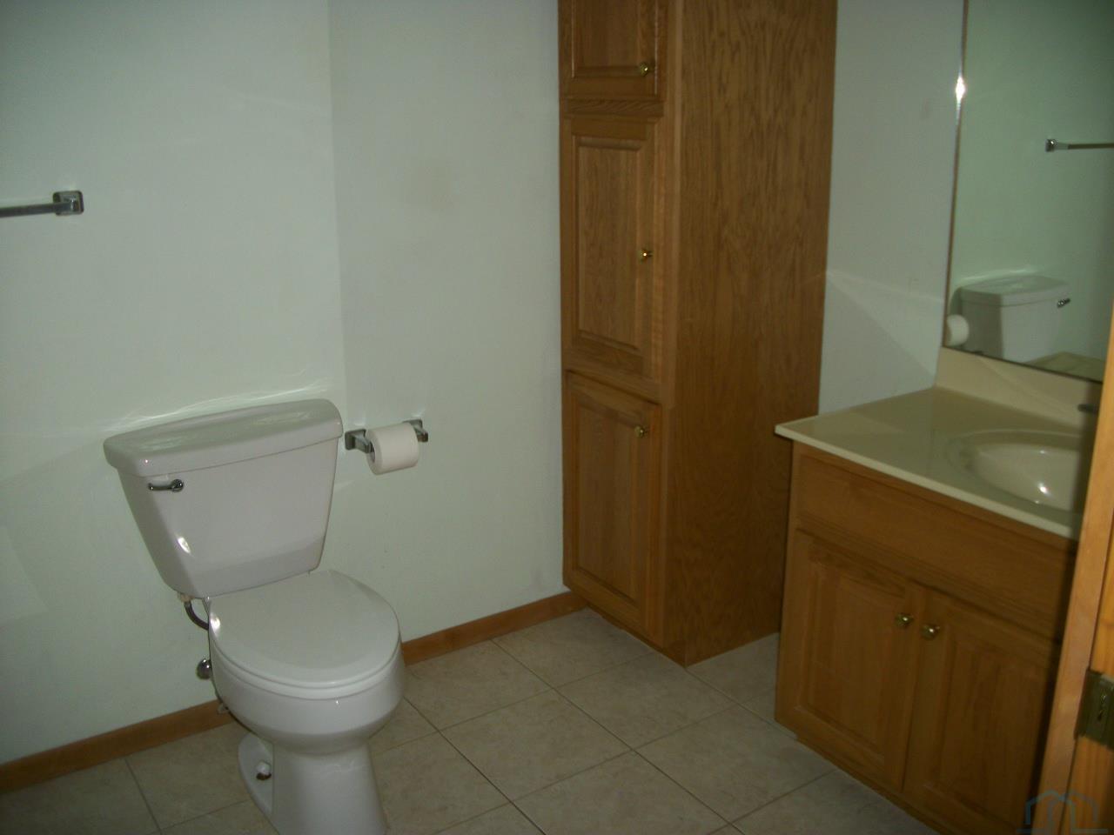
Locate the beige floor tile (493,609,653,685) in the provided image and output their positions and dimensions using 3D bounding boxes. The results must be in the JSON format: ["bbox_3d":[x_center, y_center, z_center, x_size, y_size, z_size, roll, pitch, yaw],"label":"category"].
[{"bbox_3d":[0.043,0.651,2.921,0.330,0.010,0.325,-11,19,-32],"label":"beige floor tile"}]

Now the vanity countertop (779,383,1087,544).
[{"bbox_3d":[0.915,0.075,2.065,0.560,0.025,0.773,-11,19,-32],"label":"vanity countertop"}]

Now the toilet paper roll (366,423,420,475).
[{"bbox_3d":[-0.410,0.079,2.566,0.100,0.112,0.112,-11,19,-32],"label":"toilet paper roll"}]

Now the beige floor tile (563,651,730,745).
[{"bbox_3d":[0.226,0.726,2.657,0.330,0.010,0.330,-11,19,-32],"label":"beige floor tile"}]

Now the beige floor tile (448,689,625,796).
[{"bbox_3d":[-0.052,0.780,2.480,0.330,0.010,0.330,-11,19,-32],"label":"beige floor tile"}]

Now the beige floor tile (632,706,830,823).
[{"bbox_3d":[0.411,0.801,2.390,0.330,0.010,0.330,-11,19,-32],"label":"beige floor tile"}]

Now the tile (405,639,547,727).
[{"bbox_3d":[-0.234,0.706,2.743,0.330,0.010,0.325,-11,19,-32],"label":"tile"}]

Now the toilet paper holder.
[{"bbox_3d":[-0.417,0.051,2.591,0.212,0.050,0.075,-11,19,-32],"label":"toilet paper holder"}]

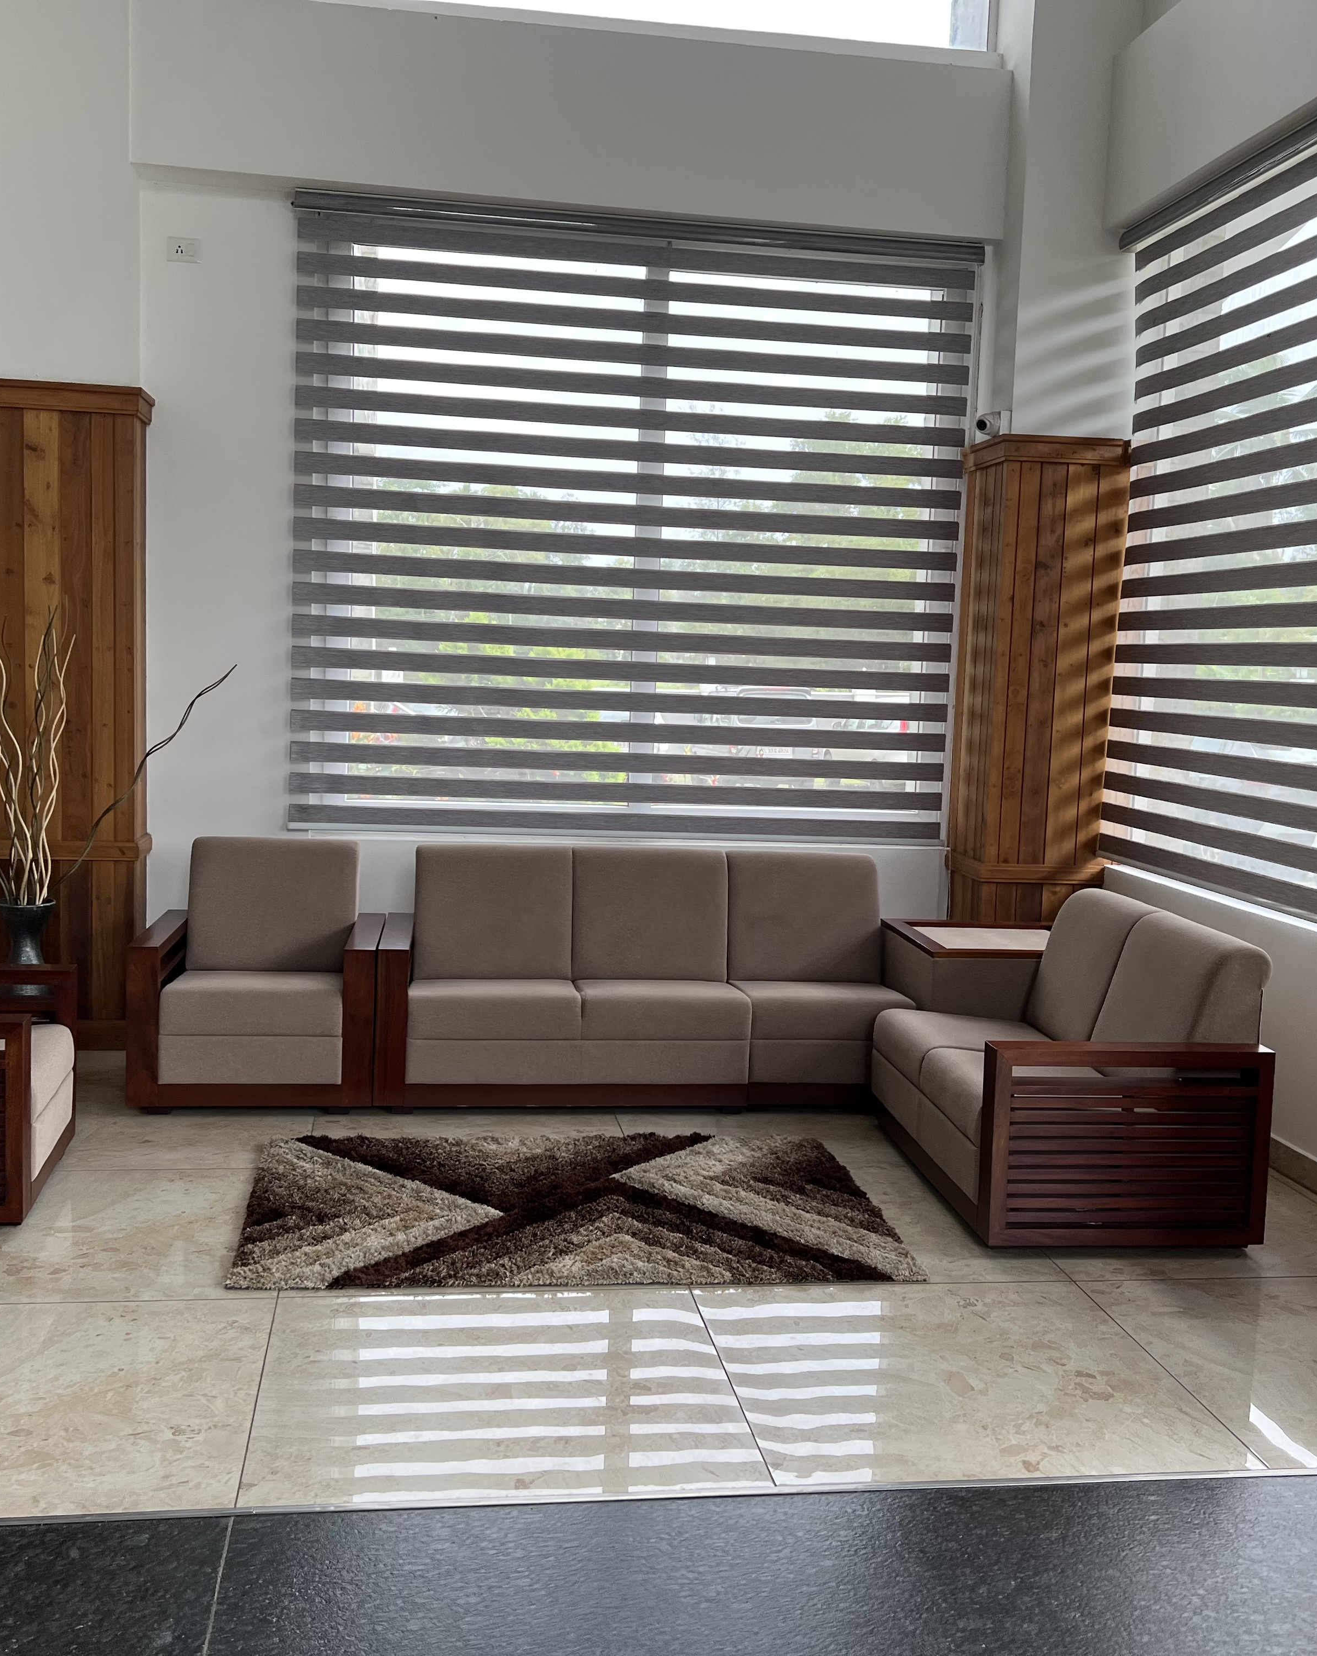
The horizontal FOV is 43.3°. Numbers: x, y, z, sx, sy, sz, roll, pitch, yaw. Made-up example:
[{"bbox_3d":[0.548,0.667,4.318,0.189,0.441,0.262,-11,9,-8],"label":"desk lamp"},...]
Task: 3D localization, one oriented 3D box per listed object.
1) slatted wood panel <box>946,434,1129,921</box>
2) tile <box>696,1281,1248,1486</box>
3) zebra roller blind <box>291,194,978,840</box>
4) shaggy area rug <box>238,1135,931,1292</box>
[{"bbox_3d":[1.510,-0.309,6.771,0.534,2.457,0.538,1,6,-8],"label":"slatted wood panel"},{"bbox_3d":[0.649,1.220,3.708,1.002,0.020,0.986,1,6,-8],"label":"tile"},{"bbox_3d":[-0.082,-1.181,6.670,2.708,2.452,0.140,1,6,-8],"label":"zebra roller blind"},{"bbox_3d":[-0.260,1.056,4.697,1.756,0.035,1.176,1,6,-8],"label":"shaggy area rug"}]

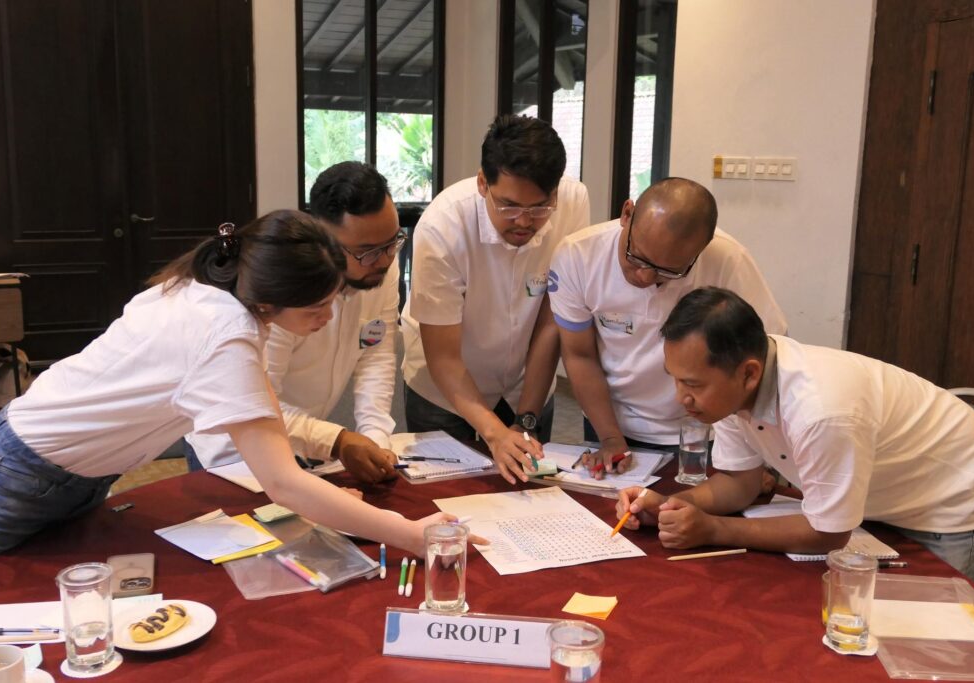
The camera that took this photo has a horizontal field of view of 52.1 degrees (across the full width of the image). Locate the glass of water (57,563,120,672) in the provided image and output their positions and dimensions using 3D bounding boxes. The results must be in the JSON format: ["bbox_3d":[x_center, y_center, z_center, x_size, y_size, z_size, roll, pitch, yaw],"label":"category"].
[{"bbox_3d":[-0.574,0.398,1.437,0.075,0.136,0.075,1,10,0],"label":"glass of water"}]

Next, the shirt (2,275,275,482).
[{"bbox_3d":[-0.692,0.096,2.030,0.520,0.330,0.420,-34,6,11],"label":"shirt"}]

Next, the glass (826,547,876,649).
[{"bbox_3d":[0.569,0.404,1.554,0.076,0.137,0.076,1,11,0],"label":"glass"}]

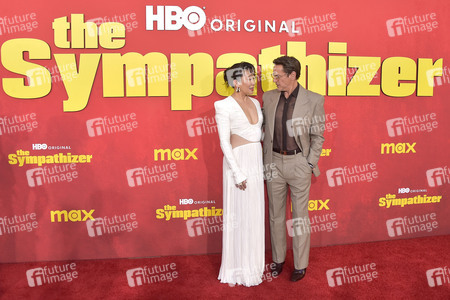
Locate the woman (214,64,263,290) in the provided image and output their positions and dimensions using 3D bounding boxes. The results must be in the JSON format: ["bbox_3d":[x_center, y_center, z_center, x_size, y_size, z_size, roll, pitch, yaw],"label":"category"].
[{"bbox_3d":[0.115,0.190,2.750,0.440,1.700,0.350,-6,8,-40],"label":"woman"}]

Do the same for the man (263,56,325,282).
[{"bbox_3d":[0.530,0.156,2.790,0.540,1.760,0.360,3,7,28],"label":"man"}]

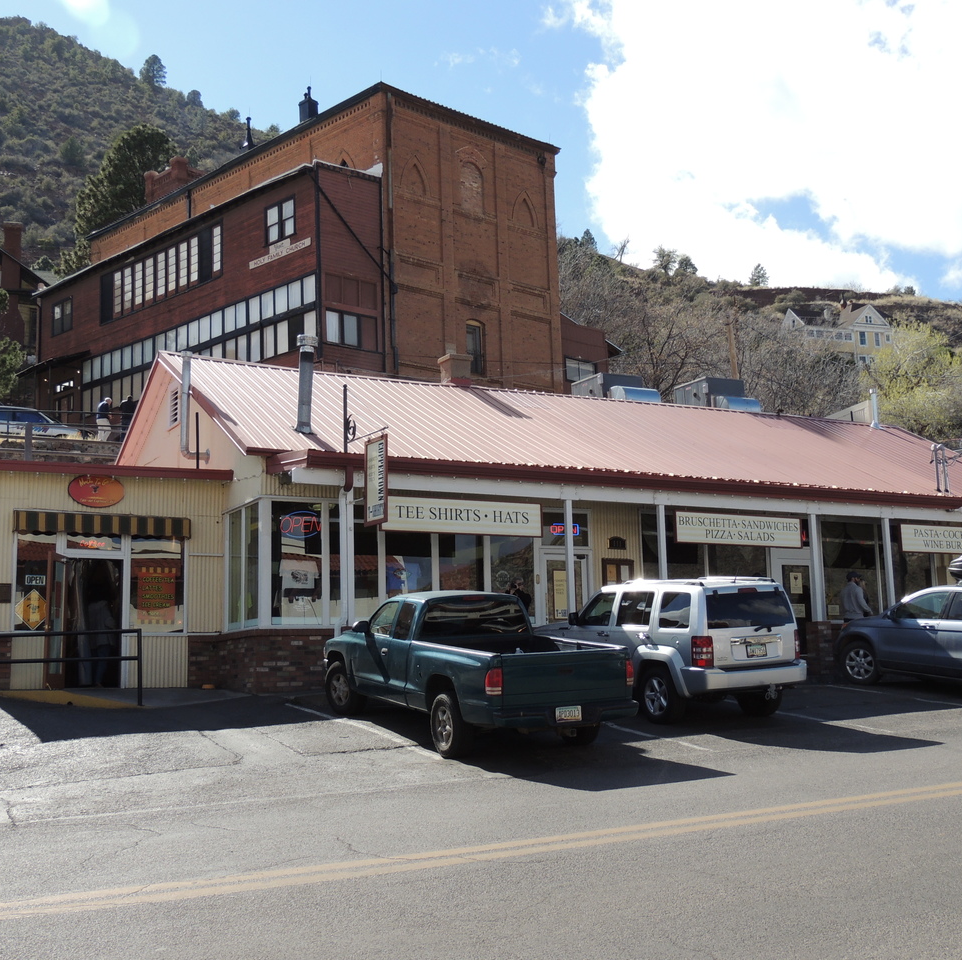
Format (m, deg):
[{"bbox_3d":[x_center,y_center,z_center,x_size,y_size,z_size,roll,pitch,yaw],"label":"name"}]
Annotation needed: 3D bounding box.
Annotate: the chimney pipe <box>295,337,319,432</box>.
[{"bbox_3d":[-2.743,-1.516,20.172,0.310,1.584,0.310,1,-8,0],"label":"chimney pipe"}]

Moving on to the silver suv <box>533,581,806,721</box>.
[{"bbox_3d":[2.511,2.297,18.249,1.840,1.790,4.490,1,-2,-26],"label":"silver suv"}]

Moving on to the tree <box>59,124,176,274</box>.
[{"bbox_3d":[-19.439,-11.638,70.431,6.900,16.218,6.900,-2,-8,0],"label":"tree"}]

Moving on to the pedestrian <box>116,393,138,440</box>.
[{"bbox_3d":[-11.983,-2.019,43.773,0.550,1.740,0.400,1,-8,-15],"label":"pedestrian"}]

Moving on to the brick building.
[{"bbox_3d":[-7.341,-6.237,54.317,14.151,12.319,20.674,6,-11,-43],"label":"brick building"}]

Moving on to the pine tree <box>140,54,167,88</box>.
[{"bbox_3d":[-72.385,-90.142,285.913,5.946,8.183,5.946,-2,-8,0],"label":"pine tree"}]

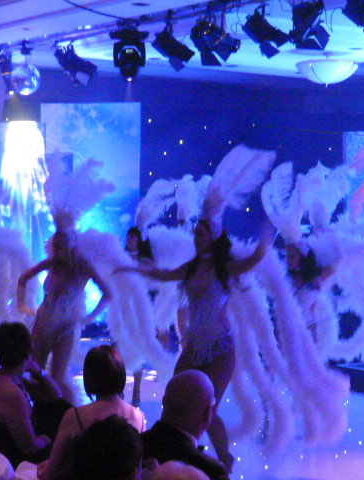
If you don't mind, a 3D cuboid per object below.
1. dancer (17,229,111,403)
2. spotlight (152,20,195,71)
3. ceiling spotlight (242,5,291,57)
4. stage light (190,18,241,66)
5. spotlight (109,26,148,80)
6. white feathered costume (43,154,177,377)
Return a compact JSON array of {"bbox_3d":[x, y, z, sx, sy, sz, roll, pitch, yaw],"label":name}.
[{"bbox_3d":[-1.145,0.740,12.000,0.780,1.700,0.480,0,0,23],"label":"dancer"},{"bbox_3d":[-0.075,-1.741,11.100,0.230,0.340,0.320,0,-24,45],"label":"spotlight"},{"bbox_3d":[0.707,-1.731,10.350,0.240,0.330,0.340,0,-24,45],"label":"ceiling spotlight"},{"bbox_3d":[0.292,-1.711,10.750,0.270,0.320,0.360,0,-24,45],"label":"stage light"},{"bbox_3d":[-0.485,-1.713,11.400,0.360,0.490,0.300,0,0,-9],"label":"spotlight"},{"bbox_3d":[-0.704,0.238,12.150,1.080,2.100,0.770,0,0,23],"label":"white feathered costume"}]

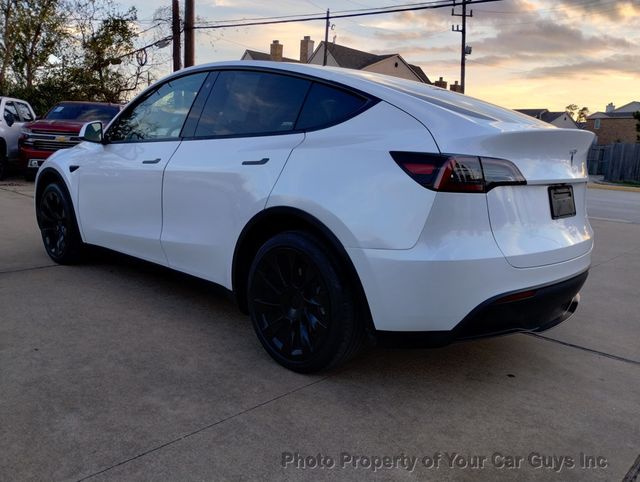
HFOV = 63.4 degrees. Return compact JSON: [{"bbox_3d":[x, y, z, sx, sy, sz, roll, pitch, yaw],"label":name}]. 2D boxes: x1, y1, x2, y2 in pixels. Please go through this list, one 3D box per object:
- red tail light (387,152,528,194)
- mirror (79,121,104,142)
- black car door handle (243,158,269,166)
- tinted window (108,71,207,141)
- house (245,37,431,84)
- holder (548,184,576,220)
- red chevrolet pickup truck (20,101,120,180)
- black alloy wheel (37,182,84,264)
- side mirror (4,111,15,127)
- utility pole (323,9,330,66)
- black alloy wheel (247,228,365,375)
[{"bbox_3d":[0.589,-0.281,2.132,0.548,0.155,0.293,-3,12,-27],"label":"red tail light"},{"bbox_3d":[-1.612,-0.784,3.720,0.140,0.160,0.215,12,14,42],"label":"mirror"},{"bbox_3d":[-0.323,-0.398,2.605,0.215,0.045,0.030,12,14,42],"label":"black car door handle"},{"bbox_3d":[-1.140,-0.902,3.557,1.030,0.510,0.070,12,-11,42],"label":"tinted window"},{"bbox_3d":[1.200,-10.726,39.878,14.500,9.200,11.000,2,10,0],"label":"house"},{"bbox_3d":[1.181,-0.189,2.517,0.020,0.160,0.310,-7,1,44],"label":"holder"},{"bbox_3d":[-5.823,-2.650,13.760,2.060,1.920,5.880,1,11,-8],"label":"red chevrolet pickup truck"},{"bbox_3d":[-2.162,-0.147,4.530,0.710,0.710,0.250,12,14,42],"label":"black alloy wheel"},{"bbox_3d":[-7.538,-2.945,12.600,0.260,0.300,0.200,2,10,0],"label":"side mirror"},{"bbox_3d":[0.346,-11.220,37.960,0.300,10.780,0.300,2,10,0],"label":"utility pole"},{"bbox_3d":[-0.049,0.291,2.607,0.710,0.710,0.250,12,14,42],"label":"black alloy wheel"}]

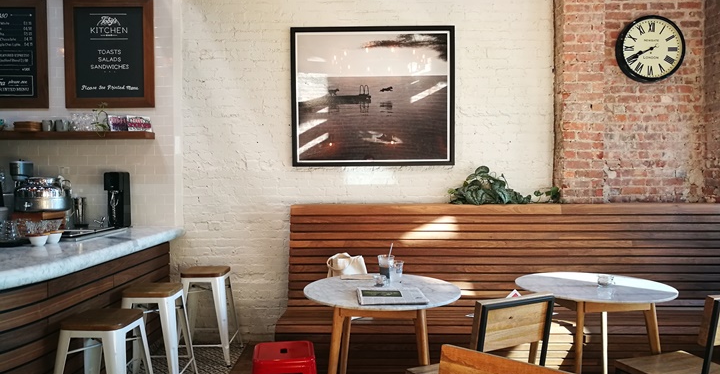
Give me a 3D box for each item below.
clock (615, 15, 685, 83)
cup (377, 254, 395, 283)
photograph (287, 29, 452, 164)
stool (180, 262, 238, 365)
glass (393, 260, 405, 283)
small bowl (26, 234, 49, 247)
[{"bbox_3d":[2.165,-1.023,4.191,0.497,0.497,0.085,0,2,0],"label":"clock"},{"bbox_3d":[0.144,0.451,3.097,0.090,0.147,0.090,0,2,0],"label":"cup"},{"bbox_3d":[0.110,-0.711,4.439,1.281,1.090,0.040,0,2,0],"label":"photograph"},{"bbox_3d":[-1.120,0.928,4.115,0.434,0.638,0.434,0,2,0],"label":"stool"},{"bbox_3d":[0.209,0.466,3.062,0.064,0.119,0.064,0,2,0],"label":"glass"},{"bbox_3d":[-1.923,0.319,3.364,0.104,0.066,0.104,0,2,0],"label":"small bowl"}]

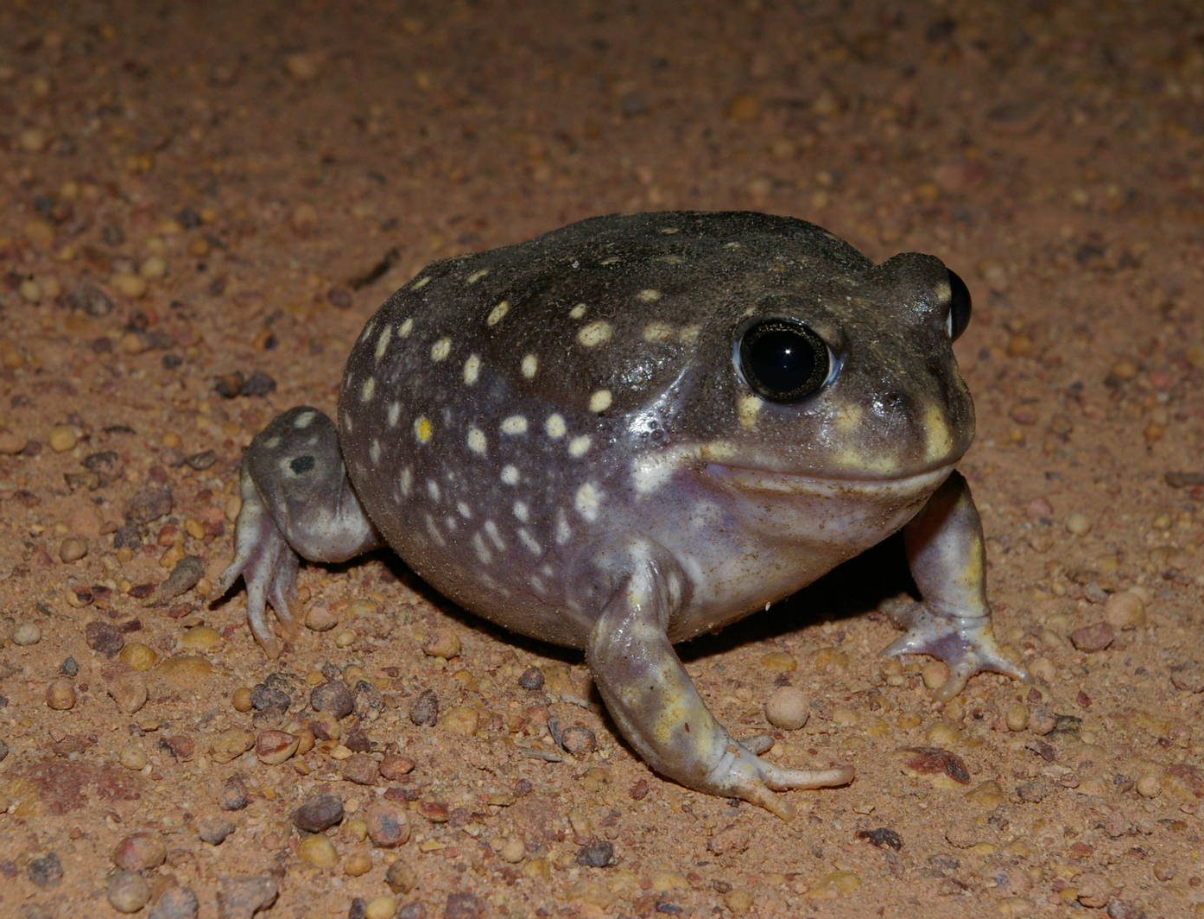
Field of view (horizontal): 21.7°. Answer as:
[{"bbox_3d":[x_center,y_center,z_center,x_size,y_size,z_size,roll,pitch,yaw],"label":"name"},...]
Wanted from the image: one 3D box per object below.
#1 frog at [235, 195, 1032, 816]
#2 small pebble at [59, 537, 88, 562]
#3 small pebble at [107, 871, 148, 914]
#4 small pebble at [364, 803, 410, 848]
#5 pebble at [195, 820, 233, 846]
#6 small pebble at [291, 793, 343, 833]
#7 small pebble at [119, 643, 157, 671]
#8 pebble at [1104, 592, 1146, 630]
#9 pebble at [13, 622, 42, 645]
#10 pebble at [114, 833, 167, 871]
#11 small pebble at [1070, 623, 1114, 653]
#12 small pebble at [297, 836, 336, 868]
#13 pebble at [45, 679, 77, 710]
[{"bbox_3d":[0.003,-0.003,0.325,0.078,0.045,0.057,20,30,39],"label":"frog"},{"bbox_3d":[-0.052,0.009,0.312,0.003,0.002,0.003,0,25,0],"label":"small pebble"},{"bbox_3d":[-0.041,0.038,0.275,0.004,0.003,0.004,0,28,0],"label":"small pebble"},{"bbox_3d":[-0.019,0.033,0.283,0.004,0.004,0.004,0,28,0],"label":"small pebble"},{"bbox_3d":[-0.032,0.031,0.264,0.003,0.002,0.003,0,25,0],"label":"pebble"},{"bbox_3d":[-0.026,0.032,0.286,0.005,0.003,0.004,-9,29,-16],"label":"small pebble"},{"bbox_3d":[-0.043,0.018,0.292,0.004,0.002,0.003,0,25,0],"label":"small pebble"},{"bbox_3d":[0.053,0.015,0.317,0.004,0.004,0.004,0,28,0],"label":"pebble"},{"bbox_3d":[-0.054,0.016,0.296,0.003,0.002,0.002,0,25,0],"label":"pebble"},{"bbox_3d":[-0.038,0.033,0.261,0.004,0.003,0.004,0,25,0],"label":"pebble"},{"bbox_3d":[0.049,0.018,0.313,0.004,0.003,0.004,0,28,0],"label":"small pebble"},{"bbox_3d":[-0.024,0.033,0.261,0.003,0.003,0.003,0,25,0],"label":"small pebble"},{"bbox_3d":[-0.049,0.021,0.285,0.003,0.003,0.003,0,25,0],"label":"pebble"}]

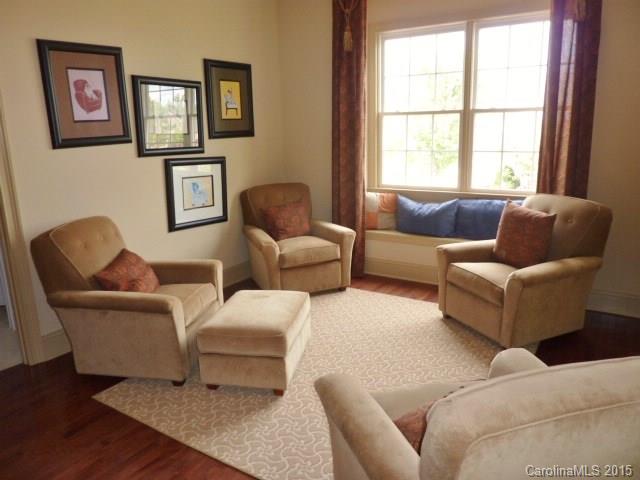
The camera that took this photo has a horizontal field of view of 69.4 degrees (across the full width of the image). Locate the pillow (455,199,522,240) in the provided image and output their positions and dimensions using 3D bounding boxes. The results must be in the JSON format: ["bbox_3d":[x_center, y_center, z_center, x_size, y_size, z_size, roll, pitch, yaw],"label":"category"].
[{"bbox_3d":[1.632,-0.169,4.431,0.636,0.394,0.163,8,0,32],"label":"pillow"}]

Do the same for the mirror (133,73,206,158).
[{"bbox_3d":[-1.201,-1.000,3.779,0.030,0.601,0.681,8,15,32],"label":"mirror"}]

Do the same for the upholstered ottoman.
[{"bbox_3d":[-0.385,0.633,2.975,0.514,0.408,0.672,2,13,10],"label":"upholstered ottoman"}]

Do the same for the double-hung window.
[{"bbox_3d":[1.417,-1.250,4.436,1.901,1.594,0.096,8,15,32],"label":"double-hung window"}]

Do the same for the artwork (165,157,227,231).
[{"bbox_3d":[-1.064,-0.422,4.122,0.030,0.601,0.701,8,15,32],"label":"artwork"}]

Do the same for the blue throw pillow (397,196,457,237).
[{"bbox_3d":[1.111,-0.235,4.745,0.629,0.394,0.163,8,0,32],"label":"blue throw pillow"}]

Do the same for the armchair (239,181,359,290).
[{"bbox_3d":[-0.262,0.000,4.533,0.912,0.936,0.907,-7,14,-25],"label":"armchair"}]

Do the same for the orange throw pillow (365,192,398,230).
[{"bbox_3d":[0.653,-0.306,5.040,0.427,0.403,0.144,8,0,32],"label":"orange throw pillow"}]

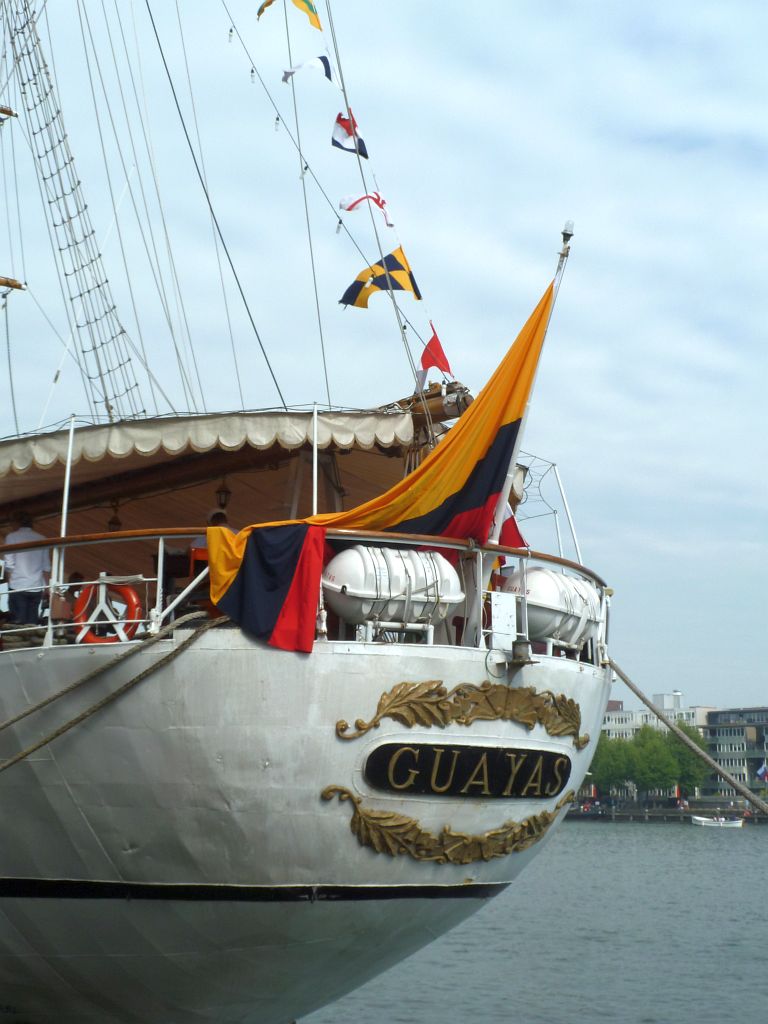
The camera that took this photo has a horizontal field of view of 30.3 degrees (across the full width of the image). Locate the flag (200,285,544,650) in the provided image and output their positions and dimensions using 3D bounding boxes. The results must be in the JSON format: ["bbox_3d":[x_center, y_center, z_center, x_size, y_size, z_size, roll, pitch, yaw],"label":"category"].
[{"bbox_3d":[0.046,-0.591,15.748,3.990,4.470,1.150,4,-12,-20],"label":"flag"}]

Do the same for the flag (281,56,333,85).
[{"bbox_3d":[-1.016,-5.952,19.100,0.680,0.360,0.320,0,-12,0],"label":"flag"}]

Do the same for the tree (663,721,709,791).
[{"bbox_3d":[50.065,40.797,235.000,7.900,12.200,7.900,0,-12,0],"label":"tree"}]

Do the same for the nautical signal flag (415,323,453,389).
[{"bbox_3d":[0.604,-1.917,17.500,0.460,0.820,0.320,0,-12,0],"label":"nautical signal flag"}]

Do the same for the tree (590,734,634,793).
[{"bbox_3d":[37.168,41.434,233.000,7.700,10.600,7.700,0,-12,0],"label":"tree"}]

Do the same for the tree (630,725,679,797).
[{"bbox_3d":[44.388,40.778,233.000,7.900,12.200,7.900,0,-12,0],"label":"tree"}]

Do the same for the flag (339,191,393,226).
[{"bbox_3d":[-0.238,-3.912,18.300,0.680,0.400,0.360,0,-12,0],"label":"flag"}]

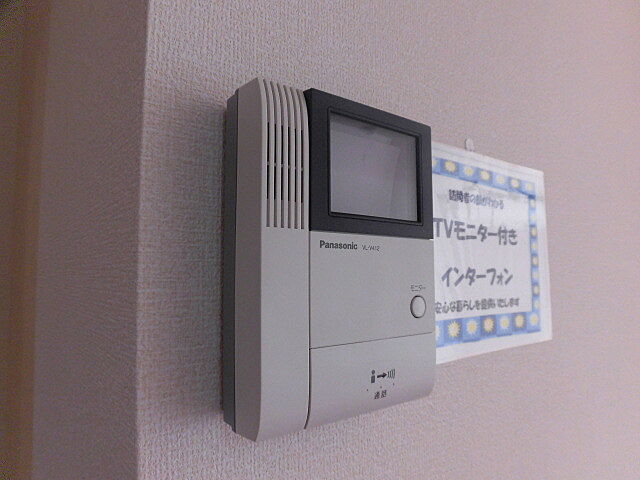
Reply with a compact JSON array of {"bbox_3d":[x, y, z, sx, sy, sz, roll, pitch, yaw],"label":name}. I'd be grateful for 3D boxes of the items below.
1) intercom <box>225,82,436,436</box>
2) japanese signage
[{"bbox_3d":[0.012,0.013,0.304,0.149,0.202,0.047,3,-5,-38],"label":"intercom"},{"bbox_3d":[0.169,0.013,0.456,0.299,0.210,0.005,3,-5,-38],"label":"japanese signage"}]

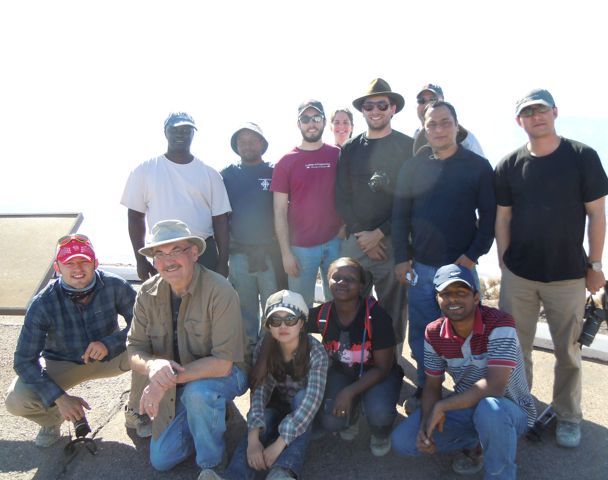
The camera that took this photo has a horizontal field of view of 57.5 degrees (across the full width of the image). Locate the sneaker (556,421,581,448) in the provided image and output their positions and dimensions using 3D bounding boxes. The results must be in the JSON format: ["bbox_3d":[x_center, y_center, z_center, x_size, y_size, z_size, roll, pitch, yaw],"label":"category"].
[{"bbox_3d":[1.425,1.000,3.000,0.115,0.115,0.295,3,10,21],"label":"sneaker"}]

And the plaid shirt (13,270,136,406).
[{"bbox_3d":[-1.146,0.482,2.770,0.560,0.610,0.440,-3,10,-15],"label":"plaid shirt"}]

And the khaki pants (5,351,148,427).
[{"bbox_3d":[-1.190,0.752,2.984,0.690,0.430,0.530,-2,9,-15],"label":"khaki pants"}]

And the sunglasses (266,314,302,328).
[{"bbox_3d":[-0.089,0.386,2.612,0.145,0.048,0.140,0,1,1],"label":"sunglasses"}]

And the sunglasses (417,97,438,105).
[{"bbox_3d":[0.768,-0.860,3.420,0.145,0.048,0.150,6,11,33],"label":"sunglasses"}]

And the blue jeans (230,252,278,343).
[{"bbox_3d":[-0.334,0.425,3.745,0.380,0.880,0.270,0,10,-2],"label":"blue jeans"}]

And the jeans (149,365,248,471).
[{"bbox_3d":[-0.505,0.806,2.704,0.410,0.540,0.580,3,10,18],"label":"jeans"}]

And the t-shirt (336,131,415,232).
[{"bbox_3d":[0.412,-0.315,3.150,0.490,0.610,0.280,1,9,6],"label":"t-shirt"}]

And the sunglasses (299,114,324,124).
[{"bbox_3d":[0.044,-0.702,3.230,0.148,0.050,0.155,0,9,-1],"label":"sunglasses"}]

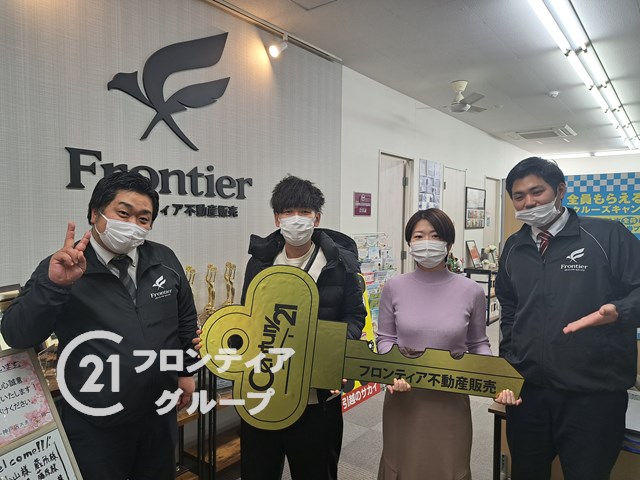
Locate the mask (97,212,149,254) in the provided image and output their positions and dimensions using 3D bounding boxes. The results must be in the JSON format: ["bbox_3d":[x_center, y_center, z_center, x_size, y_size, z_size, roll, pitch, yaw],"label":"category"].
[{"bbox_3d":[-0.591,-0.015,1.330,0.145,0.105,0.085,17,-4,-41],"label":"mask"}]

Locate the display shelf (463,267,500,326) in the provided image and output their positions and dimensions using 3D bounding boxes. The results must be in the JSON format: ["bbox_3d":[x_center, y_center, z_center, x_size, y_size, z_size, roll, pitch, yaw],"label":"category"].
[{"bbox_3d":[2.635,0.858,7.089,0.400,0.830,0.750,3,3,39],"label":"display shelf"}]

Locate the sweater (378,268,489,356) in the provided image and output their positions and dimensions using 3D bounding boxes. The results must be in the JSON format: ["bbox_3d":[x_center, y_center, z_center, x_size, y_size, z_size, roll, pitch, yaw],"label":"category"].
[{"bbox_3d":[0.435,0.297,1.700,0.440,0.390,0.270,1,3,15],"label":"sweater"}]

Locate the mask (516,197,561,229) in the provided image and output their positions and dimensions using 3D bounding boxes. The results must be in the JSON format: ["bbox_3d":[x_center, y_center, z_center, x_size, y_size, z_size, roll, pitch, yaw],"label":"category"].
[{"bbox_3d":[0.729,-0.092,1.490,0.142,0.088,0.082,-16,-3,37],"label":"mask"}]

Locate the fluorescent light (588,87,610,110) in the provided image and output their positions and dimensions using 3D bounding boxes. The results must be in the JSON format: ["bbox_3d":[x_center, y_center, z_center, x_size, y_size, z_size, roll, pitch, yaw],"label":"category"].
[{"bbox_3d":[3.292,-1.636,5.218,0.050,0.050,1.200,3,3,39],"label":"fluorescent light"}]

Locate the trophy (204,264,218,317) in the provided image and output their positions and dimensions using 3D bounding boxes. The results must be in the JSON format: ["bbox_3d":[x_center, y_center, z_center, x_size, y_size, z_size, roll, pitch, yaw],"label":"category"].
[{"bbox_3d":[-0.698,0.341,2.852,0.092,0.370,0.092,3,3,39],"label":"trophy"}]

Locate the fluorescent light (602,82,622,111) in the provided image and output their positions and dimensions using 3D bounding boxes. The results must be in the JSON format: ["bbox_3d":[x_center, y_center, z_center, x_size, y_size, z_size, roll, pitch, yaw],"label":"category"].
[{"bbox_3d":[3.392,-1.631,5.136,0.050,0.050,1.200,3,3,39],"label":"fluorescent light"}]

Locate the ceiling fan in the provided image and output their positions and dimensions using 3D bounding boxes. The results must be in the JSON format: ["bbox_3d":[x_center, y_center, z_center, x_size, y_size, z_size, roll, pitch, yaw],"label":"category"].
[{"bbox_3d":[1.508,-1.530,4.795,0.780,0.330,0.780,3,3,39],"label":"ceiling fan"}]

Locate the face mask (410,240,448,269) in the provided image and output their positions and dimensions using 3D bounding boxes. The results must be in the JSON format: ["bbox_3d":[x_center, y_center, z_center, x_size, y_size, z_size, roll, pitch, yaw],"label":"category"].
[{"bbox_3d":[0.410,0.054,1.660,0.142,0.105,0.085,2,3,19],"label":"face mask"}]

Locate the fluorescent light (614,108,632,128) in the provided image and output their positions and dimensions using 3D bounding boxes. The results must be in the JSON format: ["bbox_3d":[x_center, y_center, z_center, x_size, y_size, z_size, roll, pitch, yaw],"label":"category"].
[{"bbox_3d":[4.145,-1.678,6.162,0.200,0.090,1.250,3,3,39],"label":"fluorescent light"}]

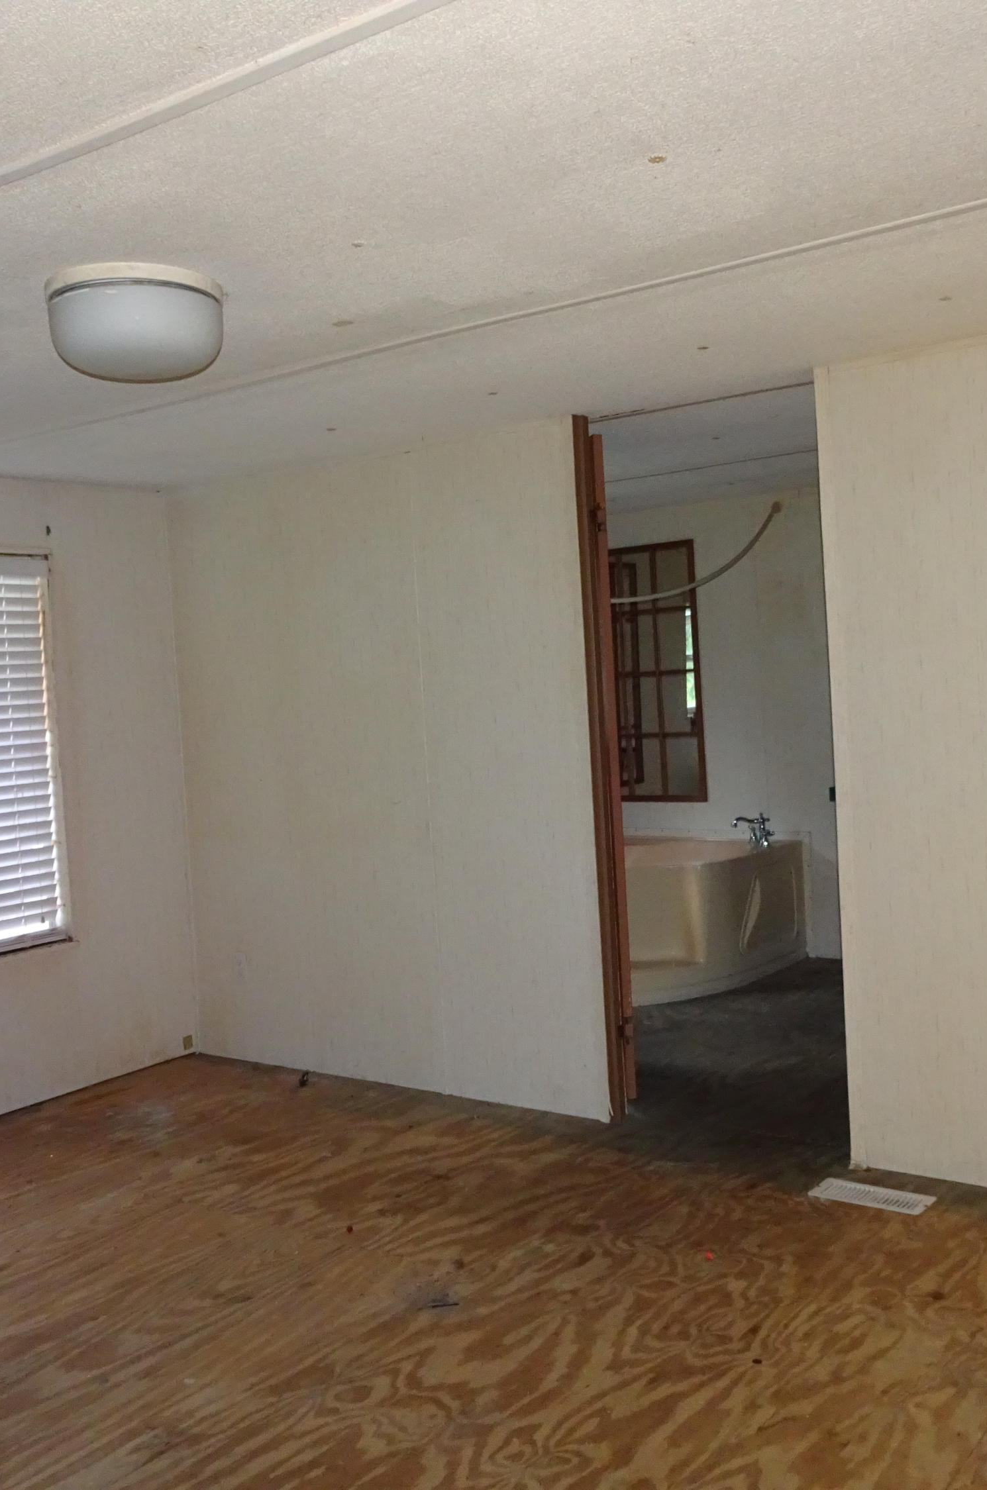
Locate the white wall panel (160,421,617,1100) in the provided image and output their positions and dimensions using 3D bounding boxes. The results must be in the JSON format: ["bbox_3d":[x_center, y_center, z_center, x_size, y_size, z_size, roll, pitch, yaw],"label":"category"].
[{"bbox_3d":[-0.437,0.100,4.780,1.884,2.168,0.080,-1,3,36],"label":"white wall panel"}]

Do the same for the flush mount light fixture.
[{"bbox_3d":[-0.679,-0.792,2.634,0.325,0.160,0.325,-3,3,0],"label":"flush mount light fixture"}]

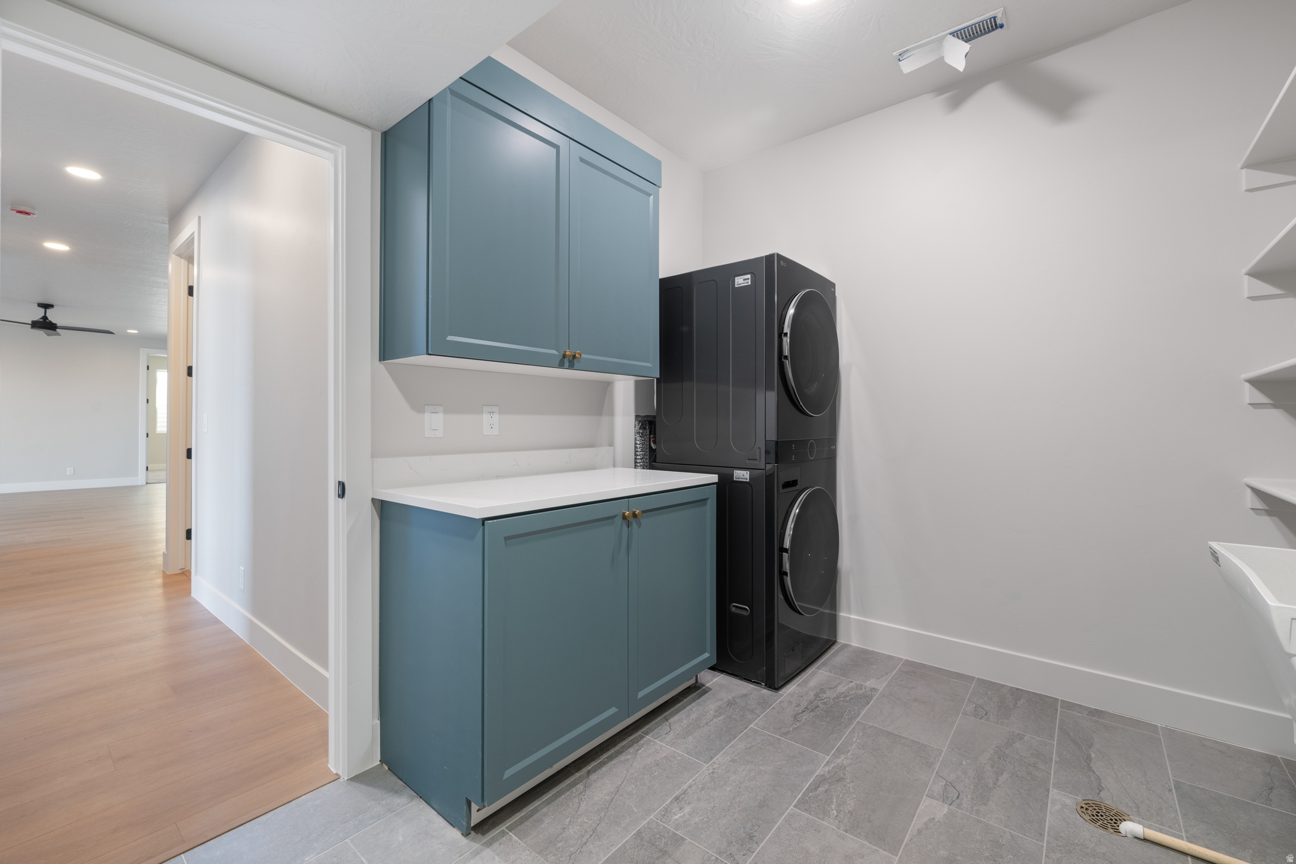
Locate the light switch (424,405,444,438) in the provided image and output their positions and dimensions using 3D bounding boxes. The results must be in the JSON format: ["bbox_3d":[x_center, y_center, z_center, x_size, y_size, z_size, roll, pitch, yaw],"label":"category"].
[{"bbox_3d":[-0.774,-0.038,1.964,0.008,0.116,0.072,1,1,39],"label":"light switch"}]

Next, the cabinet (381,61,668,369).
[{"bbox_3d":[-0.417,-0.729,2.126,0.332,0.980,1.109,1,1,39],"label":"cabinet"}]

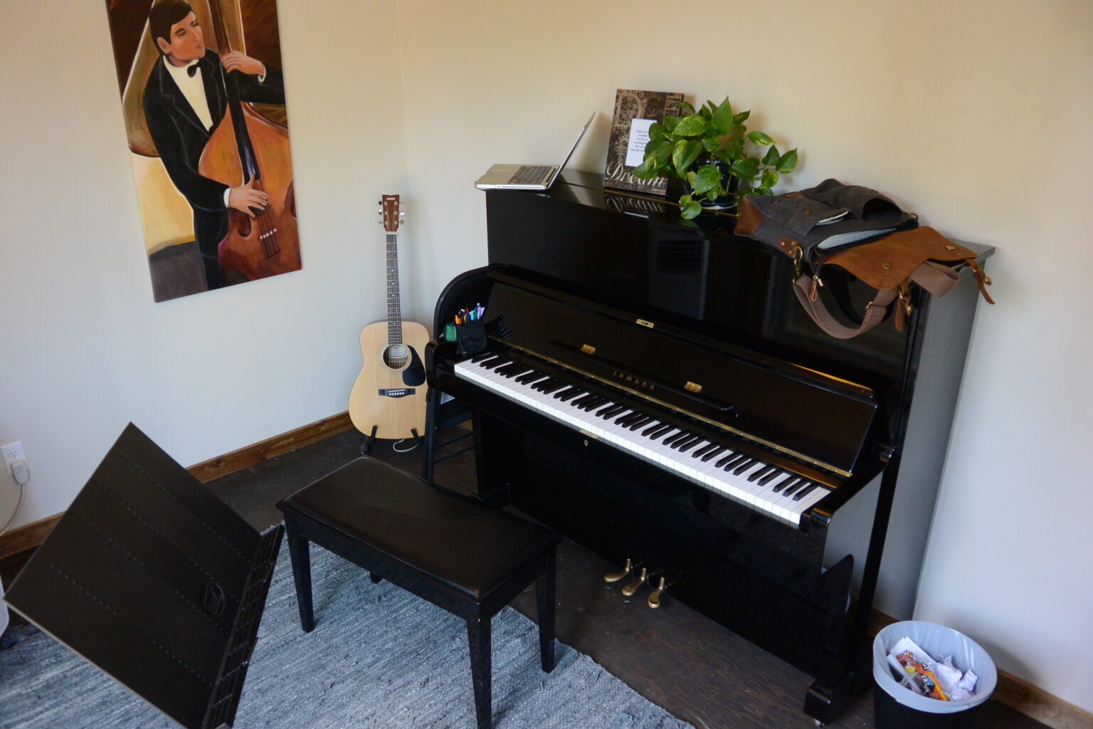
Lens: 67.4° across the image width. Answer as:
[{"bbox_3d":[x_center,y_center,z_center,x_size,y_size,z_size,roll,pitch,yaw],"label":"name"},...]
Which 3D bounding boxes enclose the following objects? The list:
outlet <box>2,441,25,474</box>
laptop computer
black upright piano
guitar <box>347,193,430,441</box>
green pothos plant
[{"bbox_3d":[-1.831,0.325,2.826,0.012,0.115,0.070,21,30,39],"label":"outlet"},{"bbox_3d":[-0.029,-0.707,2.709,0.345,0.215,0.325,4,23,7],"label":"laptop computer"},{"bbox_3d":[0.331,0.185,2.503,1.475,1.275,0.660,21,30,39],"label":"black upright piano"},{"bbox_3d":[-0.629,-0.200,3.432,0.410,1.030,0.120,-2,3,5],"label":"guitar"},{"bbox_3d":[0.475,-0.604,2.353,0.440,0.310,0.300,21,30,39],"label":"green pothos plant"}]

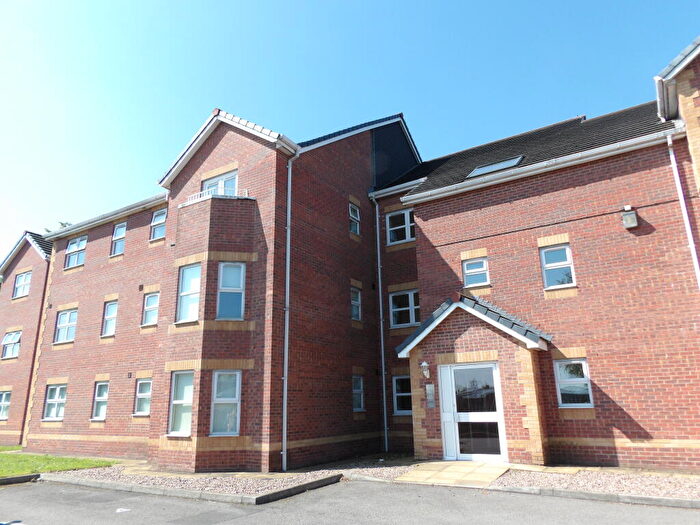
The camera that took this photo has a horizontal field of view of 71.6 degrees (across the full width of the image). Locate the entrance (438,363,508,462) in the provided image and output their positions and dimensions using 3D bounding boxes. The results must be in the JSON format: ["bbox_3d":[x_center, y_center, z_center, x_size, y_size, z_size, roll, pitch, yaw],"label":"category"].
[{"bbox_3d":[2.694,3.298,10.775,1.420,2.080,0.120,-11,-19,30],"label":"entrance"}]

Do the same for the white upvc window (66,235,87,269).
[{"bbox_3d":[-10.244,-0.377,18.212,1.339,1.198,0.130,-11,-19,30],"label":"white upvc window"}]

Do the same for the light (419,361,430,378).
[{"bbox_3d":[1.772,2.513,11.380,0.200,0.380,0.220,-11,-19,30],"label":"light"}]

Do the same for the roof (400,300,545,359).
[{"bbox_3d":[2.785,1.463,11.457,3.380,1.400,1.150,-11,-19,30],"label":"roof"}]

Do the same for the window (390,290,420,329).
[{"bbox_3d":[1.937,1.448,15.304,1.500,1.150,0.120,-11,-19,30],"label":"window"}]

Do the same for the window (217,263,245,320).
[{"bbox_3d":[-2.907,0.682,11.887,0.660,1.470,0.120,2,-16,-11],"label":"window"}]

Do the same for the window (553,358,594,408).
[{"bbox_3d":[4.846,2.619,10.547,0.686,1.034,0.120,-11,-19,30],"label":"window"}]

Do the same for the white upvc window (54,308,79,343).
[{"bbox_3d":[-10.201,2.301,17.487,1.380,1.210,0.120,-11,-19,30],"label":"white upvc window"}]

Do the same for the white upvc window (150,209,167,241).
[{"bbox_3d":[-6.234,-1.229,15.873,0.780,1.030,0.160,-11,-19,30],"label":"white upvc window"}]

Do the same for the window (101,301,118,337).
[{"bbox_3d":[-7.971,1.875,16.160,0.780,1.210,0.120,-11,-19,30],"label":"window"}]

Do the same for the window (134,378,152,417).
[{"bbox_3d":[-6.094,3.972,14.353,0.783,1.037,0.120,-11,-19,30],"label":"window"}]

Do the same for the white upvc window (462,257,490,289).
[{"bbox_3d":[3.196,0.274,12.293,0.680,0.750,0.120,-11,-19,30],"label":"white upvc window"}]

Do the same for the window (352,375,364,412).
[{"bbox_3d":[0.206,3.794,14.085,0.120,1.030,0.670,-11,-19,30],"label":"window"}]

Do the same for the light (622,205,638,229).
[{"bbox_3d":[6.087,-0.991,10.571,0.260,0.530,0.200,-11,-19,30],"label":"light"}]

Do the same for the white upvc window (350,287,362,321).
[{"bbox_3d":[0.172,1.265,14.830,0.120,1.029,0.688,-11,-19,30],"label":"white upvc window"}]

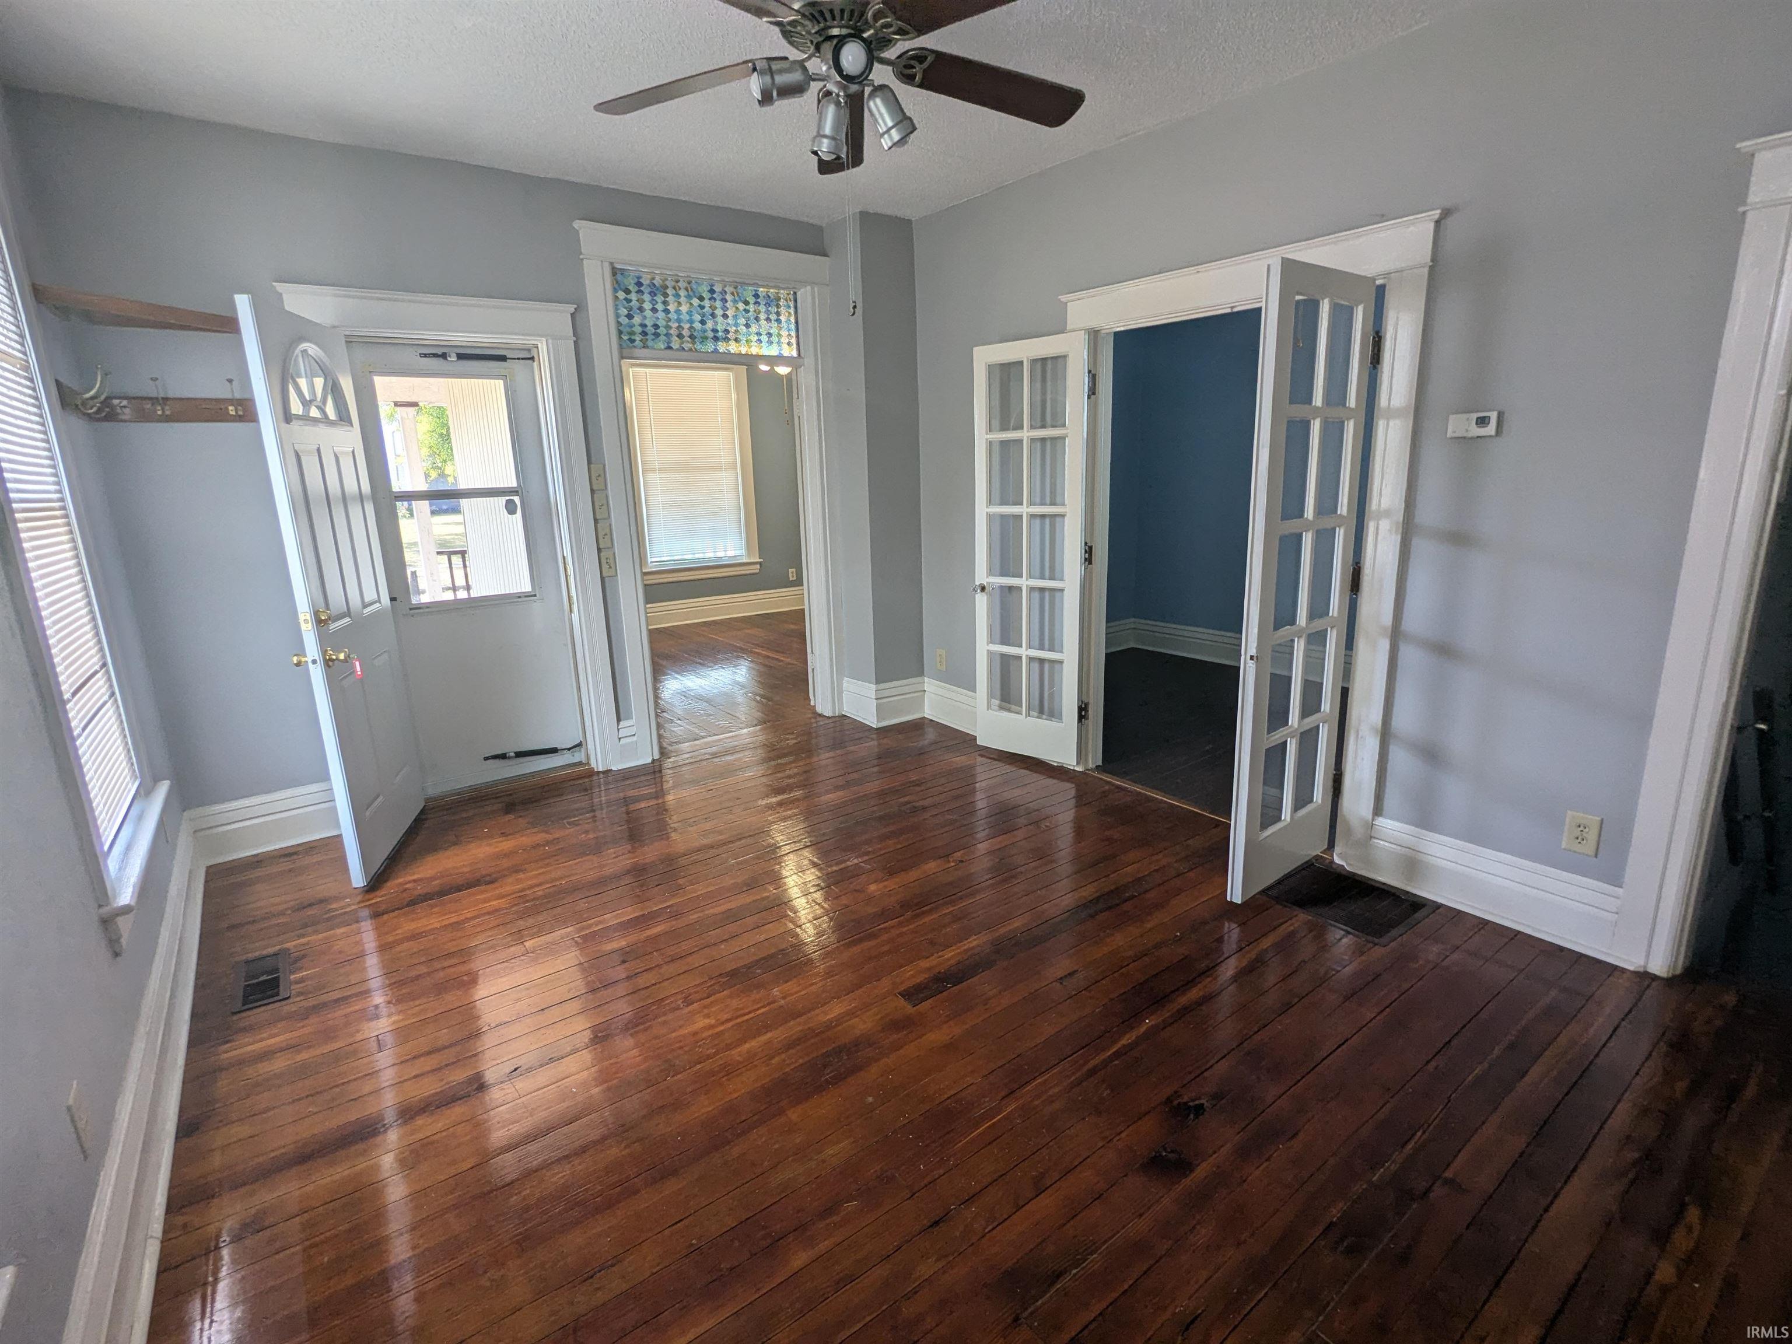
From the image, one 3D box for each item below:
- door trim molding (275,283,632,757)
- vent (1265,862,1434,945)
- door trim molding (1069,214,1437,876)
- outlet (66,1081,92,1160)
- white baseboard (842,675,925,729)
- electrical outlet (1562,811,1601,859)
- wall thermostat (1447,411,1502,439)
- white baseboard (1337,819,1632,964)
[{"bbox_3d":[-1.897,-0.504,3.794,1.155,2.257,0.070,-13,17,-36],"label":"door trim molding"},{"bbox_3d":[1.536,0.773,2.825,0.390,0.012,0.430,-13,17,-36],"label":"vent"},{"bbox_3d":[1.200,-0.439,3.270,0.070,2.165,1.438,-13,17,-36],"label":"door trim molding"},{"bbox_3d":[-1.528,0.840,1.556,0.010,0.122,0.082,-13,17,-36],"label":"outlet"},{"bbox_3d":[-0.085,0.155,5.083,0.340,0.227,0.402,-13,17,-36],"label":"white baseboard"},{"bbox_3d":[2.039,0.485,2.462,0.010,0.122,0.081,-13,17,-36],"label":"electrical outlet"},{"bbox_3d":[1.730,-0.741,2.489,0.030,0.068,0.124,-13,17,-36],"label":"wall thermostat"},{"bbox_3d":[1.889,0.679,2.696,0.030,0.228,0.760,-13,17,-36],"label":"white baseboard"}]

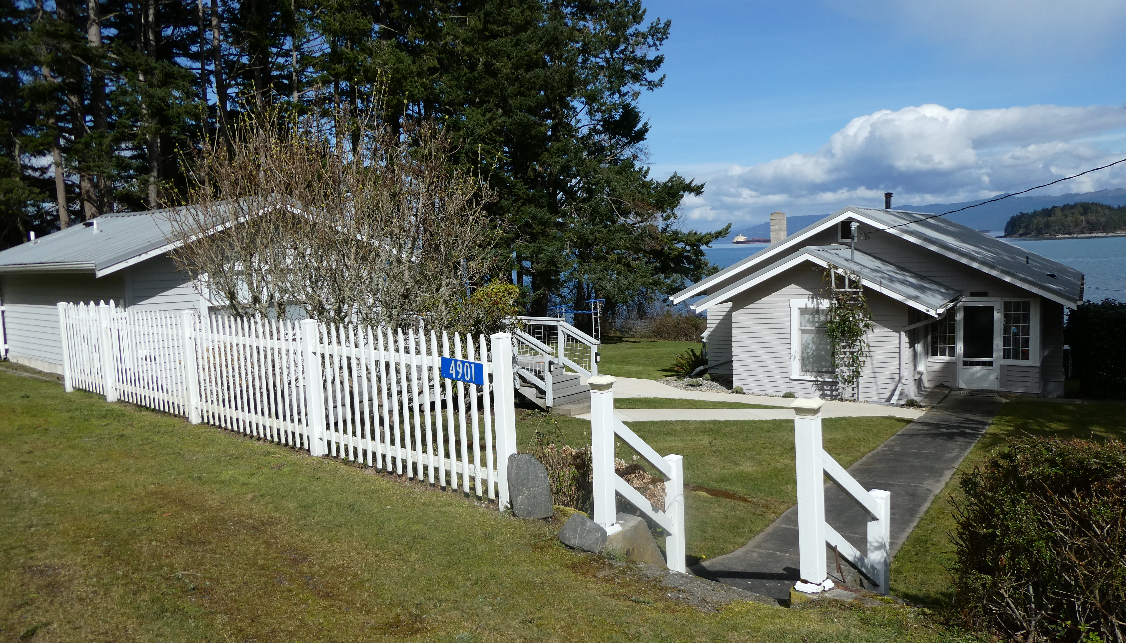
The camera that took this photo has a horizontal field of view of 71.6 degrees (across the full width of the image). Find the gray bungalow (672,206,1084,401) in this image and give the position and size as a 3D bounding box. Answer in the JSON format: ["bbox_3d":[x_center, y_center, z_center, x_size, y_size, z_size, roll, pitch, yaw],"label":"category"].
[{"bbox_3d":[9.712,-1.105,23.133,9.400,4.400,15.400,2,7,34],"label":"gray bungalow"}]

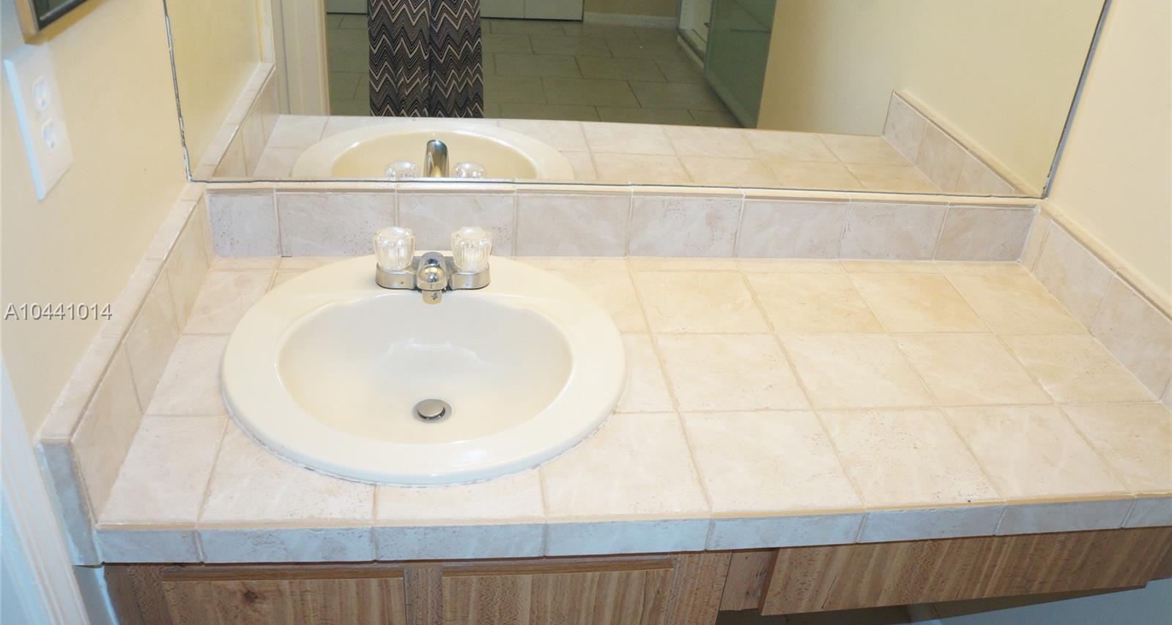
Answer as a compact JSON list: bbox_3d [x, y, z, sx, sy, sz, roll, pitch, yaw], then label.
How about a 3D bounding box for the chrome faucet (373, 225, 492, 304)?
[{"bbox_3d":[-0.198,-0.054,1.139,0.154,0.074,0.138,0,33,-9],"label":"chrome faucet"}]

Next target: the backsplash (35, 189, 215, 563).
[{"bbox_3d":[-0.489,0.033,0.996,0.028,0.155,0.520,0,33,-9],"label":"backsplash"}]

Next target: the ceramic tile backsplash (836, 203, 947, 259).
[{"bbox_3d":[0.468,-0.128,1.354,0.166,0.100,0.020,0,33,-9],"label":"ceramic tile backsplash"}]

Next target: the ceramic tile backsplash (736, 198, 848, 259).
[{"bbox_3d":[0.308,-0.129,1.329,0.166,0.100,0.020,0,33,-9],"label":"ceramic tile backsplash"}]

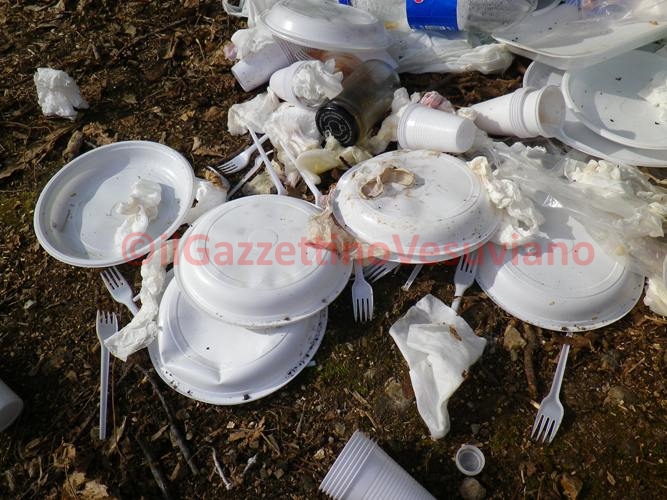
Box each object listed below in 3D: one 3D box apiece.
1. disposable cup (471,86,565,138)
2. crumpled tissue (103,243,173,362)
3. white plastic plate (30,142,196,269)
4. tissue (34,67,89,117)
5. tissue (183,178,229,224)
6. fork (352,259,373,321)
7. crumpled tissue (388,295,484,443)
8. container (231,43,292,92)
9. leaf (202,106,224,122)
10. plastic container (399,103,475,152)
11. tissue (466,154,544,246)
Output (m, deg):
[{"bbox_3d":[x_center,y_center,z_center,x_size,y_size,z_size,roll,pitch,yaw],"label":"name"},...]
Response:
[{"bbox_3d":[0.258,-0.199,0.786,0.072,0.072,0.130,-37,30,-26],"label":"disposable cup"},{"bbox_3d":[-0.221,0.055,0.644,0.058,0.030,0.165,7,51,5],"label":"crumpled tissue"},{"bbox_3d":[-0.292,-0.062,0.739,0.217,0.029,0.217,-1,55,2],"label":"white plastic plate"},{"bbox_3d":[-0.447,-0.262,0.889,0.078,0.048,0.075,0,51,0],"label":"tissue"},{"bbox_3d":[-0.176,-0.070,0.743,0.062,0.042,0.062,0,52,0],"label":"tissue"},{"bbox_3d":[0.030,0.016,0.679,0.026,0.015,0.168,-3,51,-2],"label":"fork"},{"bbox_3d":[0.117,0.120,0.594,0.110,0.027,0.170,0,51,0],"label":"crumpled tissue"},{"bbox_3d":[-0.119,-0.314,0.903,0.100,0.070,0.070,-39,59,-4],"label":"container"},{"bbox_3d":[-0.196,-0.221,0.881,0.036,0.014,0.026,0,52,0],"label":"leaf"},{"bbox_3d":[0.151,-0.170,0.773,0.070,0.070,0.094,-39,40,-26],"label":"plastic container"},{"bbox_3d":[0.226,-0.063,0.713,0.065,0.045,0.130,-14,54,-10],"label":"tissue"}]

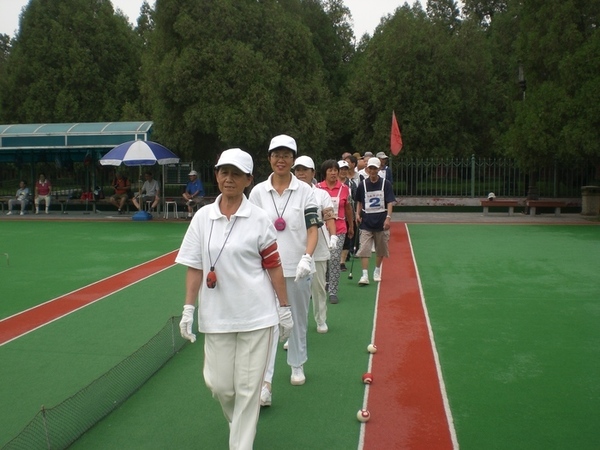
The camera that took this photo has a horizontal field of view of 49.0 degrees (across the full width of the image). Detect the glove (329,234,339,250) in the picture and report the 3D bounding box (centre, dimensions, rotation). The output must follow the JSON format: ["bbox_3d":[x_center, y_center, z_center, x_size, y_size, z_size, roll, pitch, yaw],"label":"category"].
[{"bbox_3d":[0.278,0.144,5.420,0.085,0.140,0.100,1,6,10],"label":"glove"}]

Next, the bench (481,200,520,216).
[{"bbox_3d":[5.467,-0.467,18.050,1.020,0.430,0.360,0,6,8],"label":"bench"}]

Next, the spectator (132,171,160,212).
[{"bbox_3d":[-4.723,-0.979,20.400,0.650,1.290,0.800,1,5,9],"label":"spectator"}]

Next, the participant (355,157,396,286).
[{"bbox_3d":[0.972,-0.068,8.450,0.540,1.620,0.480,0,5,7],"label":"participant"}]

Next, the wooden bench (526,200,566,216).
[{"bbox_3d":[7.156,-0.480,19.100,1.030,0.440,0.400,1,5,8],"label":"wooden bench"}]

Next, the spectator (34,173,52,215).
[{"bbox_3d":[-7.983,-0.965,20.500,0.510,1.270,0.750,-2,5,-16],"label":"spectator"}]

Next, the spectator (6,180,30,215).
[{"bbox_3d":[-8.334,-0.834,19.500,0.520,1.040,0.720,2,6,19],"label":"spectator"}]

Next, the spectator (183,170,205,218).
[{"bbox_3d":[-3.075,-0.900,19.200,0.550,1.340,0.750,4,7,37],"label":"spectator"}]

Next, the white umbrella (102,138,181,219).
[{"bbox_3d":[-4.419,-1.250,18.250,2.220,2.220,2.220,1,5,8],"label":"white umbrella"}]

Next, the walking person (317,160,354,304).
[{"bbox_3d":[0.355,0.051,7.200,0.500,1.530,0.450,0,6,7],"label":"walking person"}]

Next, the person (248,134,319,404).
[{"bbox_3d":[-0.115,0.253,4.330,0.520,1.680,0.500,0,6,6],"label":"person"}]

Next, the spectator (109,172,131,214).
[{"bbox_3d":[-5.553,-0.967,20.300,0.580,1.290,0.780,-1,5,-4],"label":"spectator"}]

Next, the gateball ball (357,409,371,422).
[{"bbox_3d":[0.369,1.101,3.800,0.075,0.075,0.075,0,5,0],"label":"gateball ball"}]

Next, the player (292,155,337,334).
[{"bbox_3d":[0.060,0.188,5.580,0.500,1.570,0.520,1,6,10],"label":"player"}]

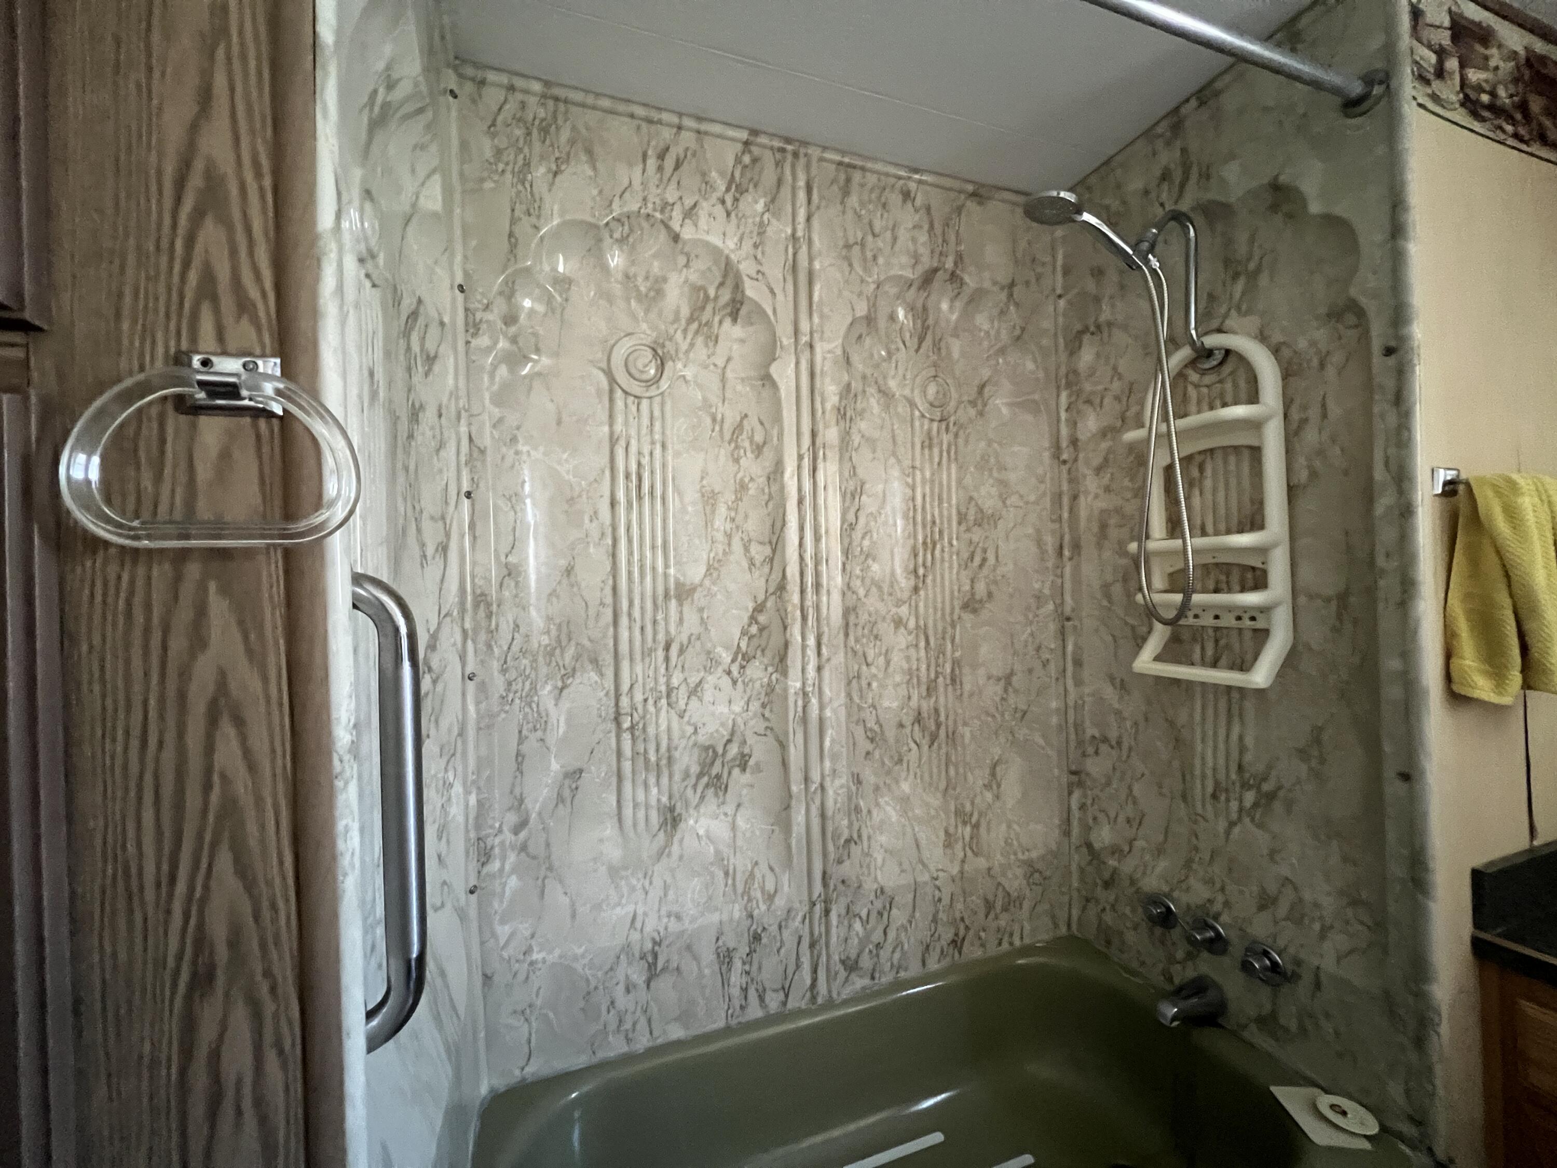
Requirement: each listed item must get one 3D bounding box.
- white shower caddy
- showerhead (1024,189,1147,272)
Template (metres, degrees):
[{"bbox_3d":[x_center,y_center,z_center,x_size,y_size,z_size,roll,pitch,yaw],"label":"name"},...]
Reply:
[{"bbox_3d":[0.789,-0.145,1.103,0.107,0.640,0.257,-1,-1,-18],"label":"white shower caddy"},{"bbox_3d":[0.585,-0.677,1.110,0.250,0.072,0.102,30,0,1],"label":"showerhead"}]

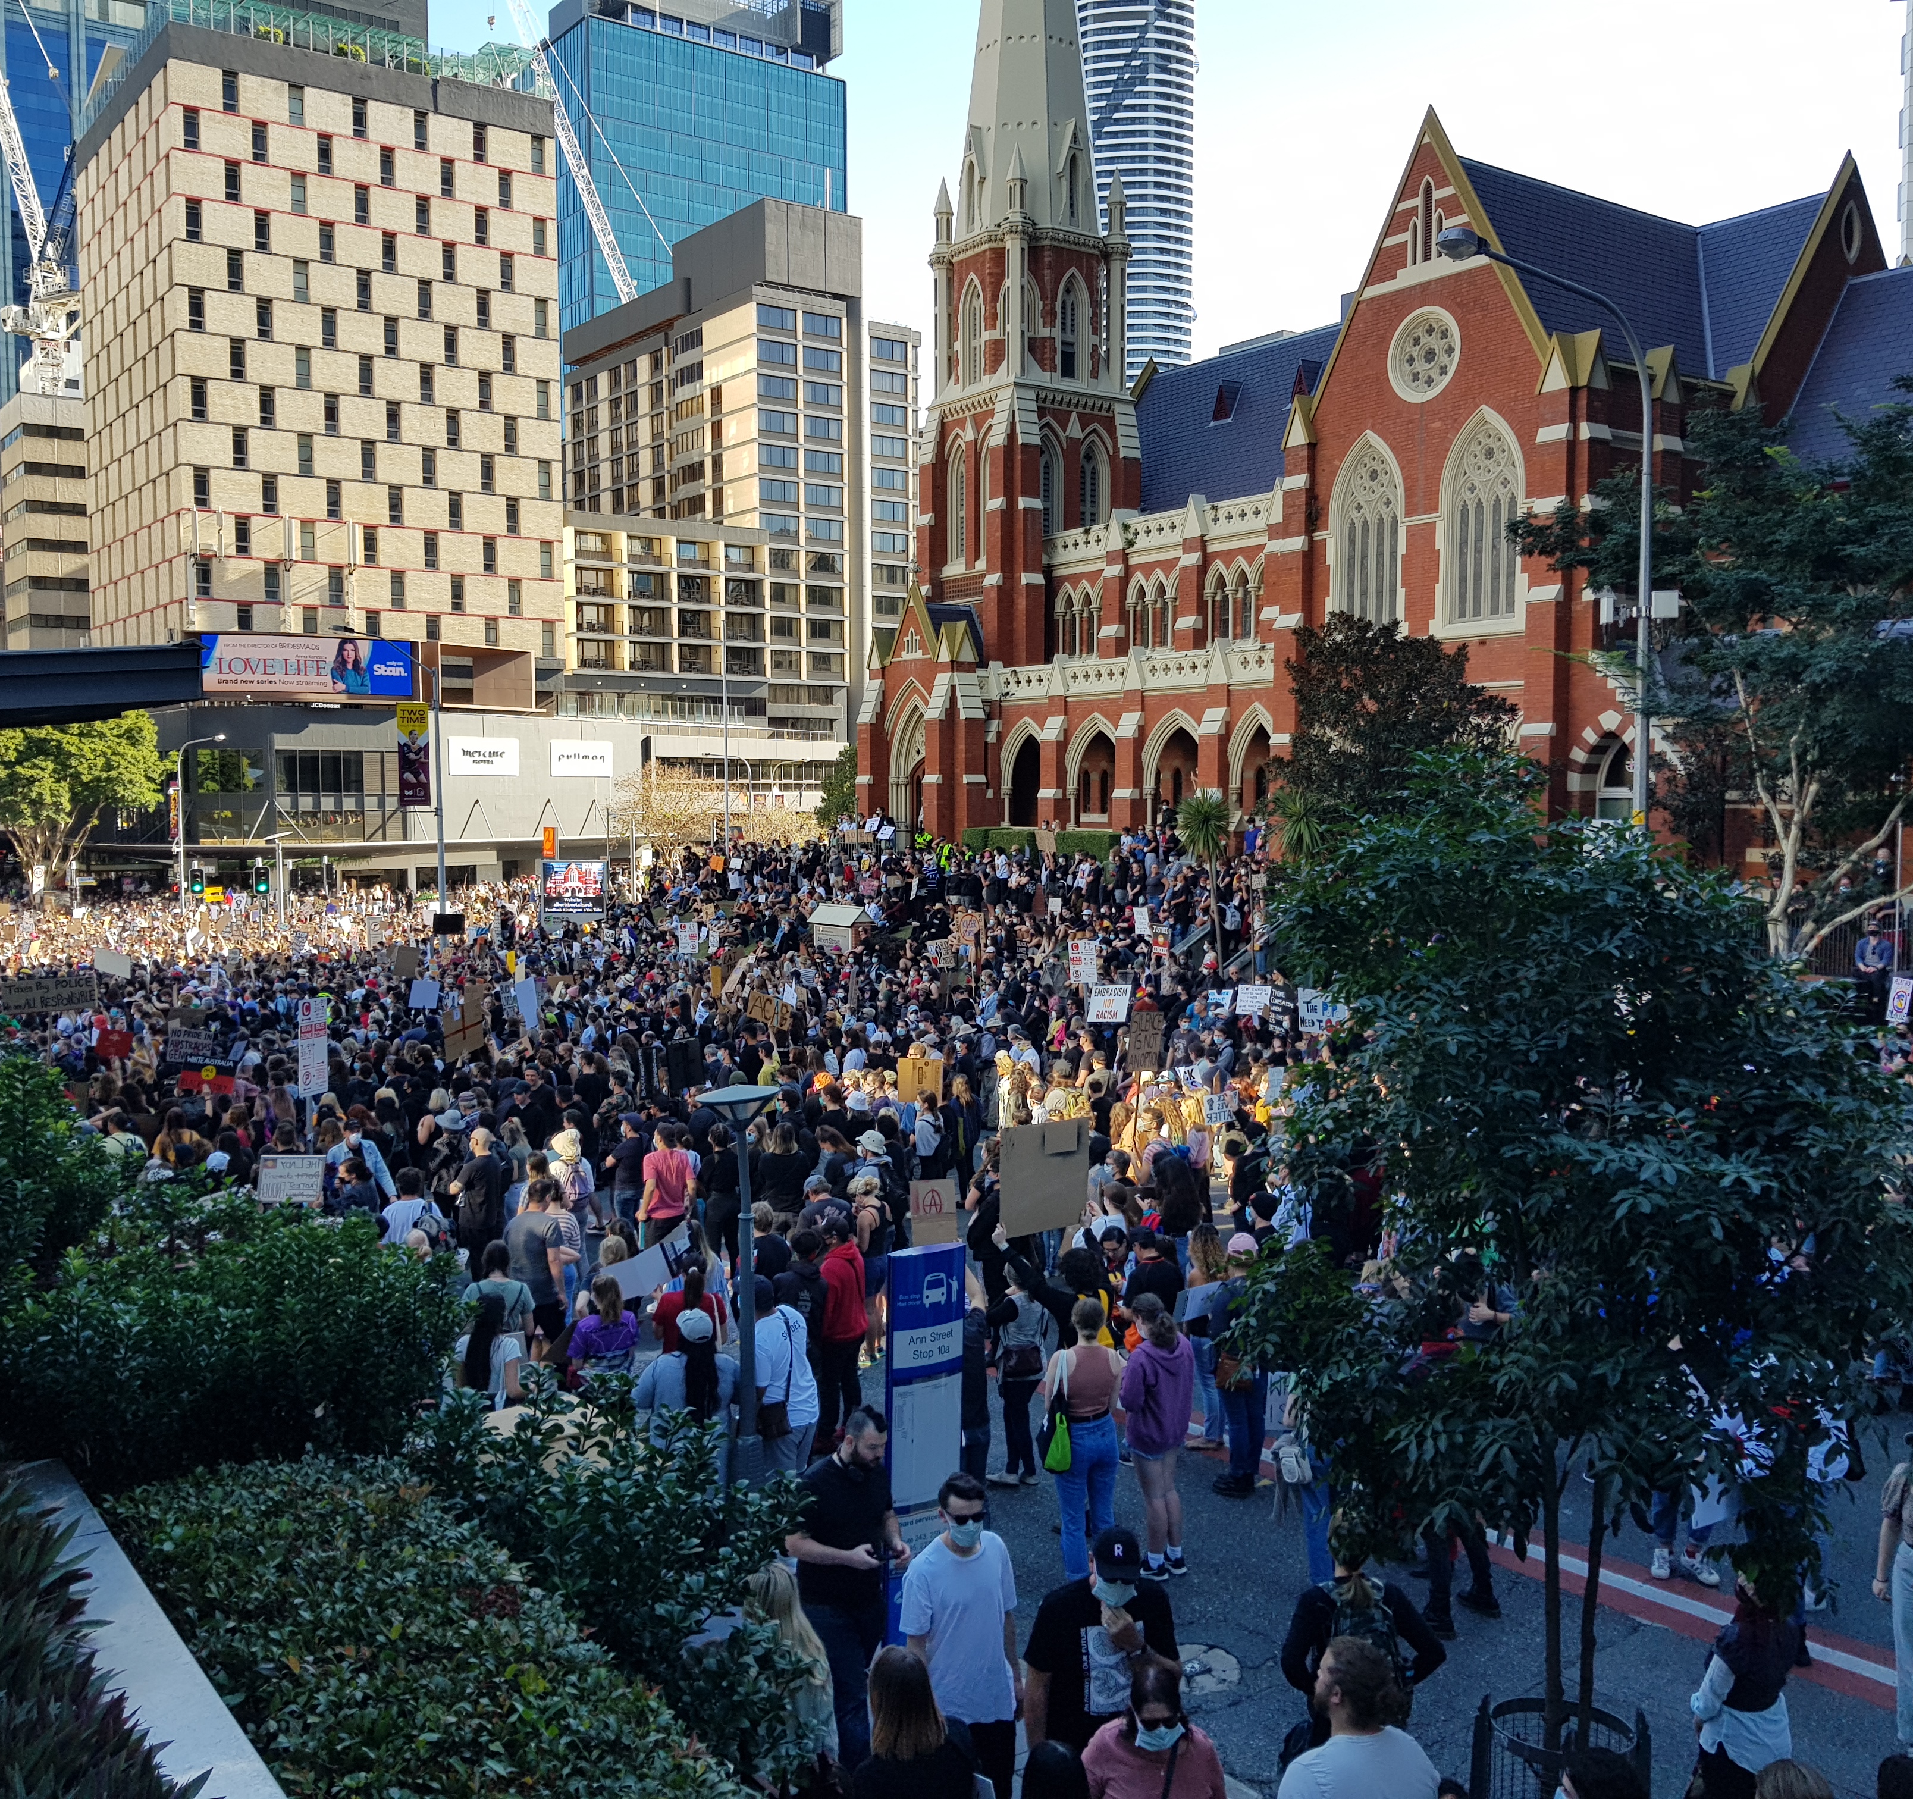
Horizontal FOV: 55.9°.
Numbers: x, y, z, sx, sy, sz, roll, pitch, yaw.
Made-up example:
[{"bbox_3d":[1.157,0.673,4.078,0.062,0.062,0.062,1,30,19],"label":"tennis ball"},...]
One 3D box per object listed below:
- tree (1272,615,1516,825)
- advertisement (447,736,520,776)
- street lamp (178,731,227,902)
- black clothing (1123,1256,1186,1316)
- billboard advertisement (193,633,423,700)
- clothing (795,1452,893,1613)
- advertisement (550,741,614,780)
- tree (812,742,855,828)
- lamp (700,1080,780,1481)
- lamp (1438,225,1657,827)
[{"bbox_3d":[8.827,-2.777,36.398,4.700,5.870,4.500,1,4,12],"label":"tree"},{"bbox_3d":[-29.311,-8.862,111.968,0.250,2.322,5.195,3,5,40],"label":"advertisement"},{"bbox_3d":[-29.286,-1.849,70.021,2.100,9.446,0.400,-2,4,-21],"label":"street lamp"},{"bbox_3d":[1.410,2.876,12.910,0.490,0.700,0.300,-2,4,-23],"label":"black clothing"},{"bbox_3d":[-38.682,-13.875,107.329,12.250,3.328,0.400,-2,4,-33],"label":"billboard advertisement"},{"bbox_3d":[-0.528,2.913,8.253,0.500,0.700,0.320,-4,5,-43],"label":"clothing"},{"bbox_3d":[-24.415,-9.164,117.798,0.250,2.297,5.123,3,5,40],"label":"advertisement"},{"bbox_3d":[-3.733,-3.361,65.919,3.300,4.713,3.200,-2,4,-30],"label":"tree"},{"bbox_3d":[-1.308,2.568,10.986,0.480,2.886,0.480,0,4,0],"label":"lamp"},{"bbox_3d":[6.719,-1.759,20.606,3.500,11.064,0.450,-2,4,-30],"label":"lamp"}]

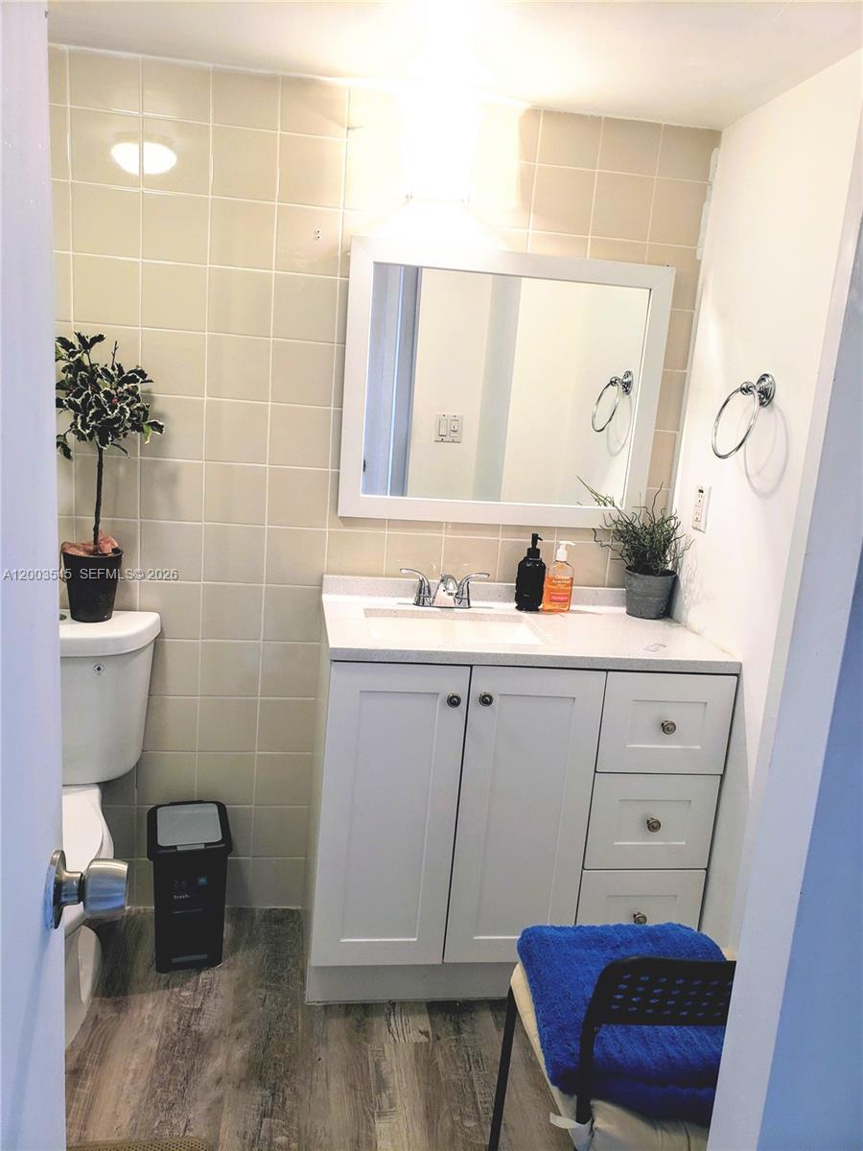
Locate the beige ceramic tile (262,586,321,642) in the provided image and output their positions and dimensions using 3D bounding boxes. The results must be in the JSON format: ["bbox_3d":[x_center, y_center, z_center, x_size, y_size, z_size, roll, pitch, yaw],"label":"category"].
[{"bbox_3d":[-0.362,0.104,2.251,0.152,0.152,0.010,2,12,-9],"label":"beige ceramic tile"}]

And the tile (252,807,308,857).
[{"bbox_3d":[-0.406,0.697,2.366,0.150,0.150,0.009,2,12,-9],"label":"tile"}]

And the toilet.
[{"bbox_3d":[-0.874,0.567,1.883,0.446,0.853,0.690,2,12,-9],"label":"toilet"}]

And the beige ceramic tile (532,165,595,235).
[{"bbox_3d":[0.326,-0.922,2.134,0.151,0.152,0.010,2,12,-9],"label":"beige ceramic tile"}]

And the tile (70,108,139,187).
[{"bbox_3d":[-0.731,-0.958,1.944,0.150,0.150,0.009,2,12,-9],"label":"tile"}]

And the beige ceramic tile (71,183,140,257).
[{"bbox_3d":[-0.750,-0.818,1.997,0.151,0.152,0.010,2,12,-9],"label":"beige ceramic tile"}]

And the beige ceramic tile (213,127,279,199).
[{"bbox_3d":[-0.432,-0.951,2.004,0.151,0.151,0.010,3,12,-9],"label":"beige ceramic tile"}]

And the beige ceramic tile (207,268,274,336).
[{"bbox_3d":[-0.456,-0.651,2.068,0.151,0.151,0.010,3,12,-9],"label":"beige ceramic tile"}]

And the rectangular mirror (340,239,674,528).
[{"bbox_3d":[0.190,-0.464,2.196,0.818,0.673,0.026,2,12,-9],"label":"rectangular mirror"}]

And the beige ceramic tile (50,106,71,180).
[{"bbox_3d":[-0.887,-0.971,1.933,0.152,0.152,0.010,2,12,-9],"label":"beige ceramic tile"}]

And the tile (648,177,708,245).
[{"bbox_3d":[0.621,-0.908,2.180,0.134,0.152,0.010,3,12,-9],"label":"tile"}]

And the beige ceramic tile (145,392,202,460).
[{"bbox_3d":[-0.630,-0.359,2.108,0.151,0.151,0.010,3,12,-9],"label":"beige ceramic tile"}]

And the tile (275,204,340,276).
[{"bbox_3d":[-0.294,-0.798,2.069,0.148,0.148,0.010,2,12,-9],"label":"tile"}]

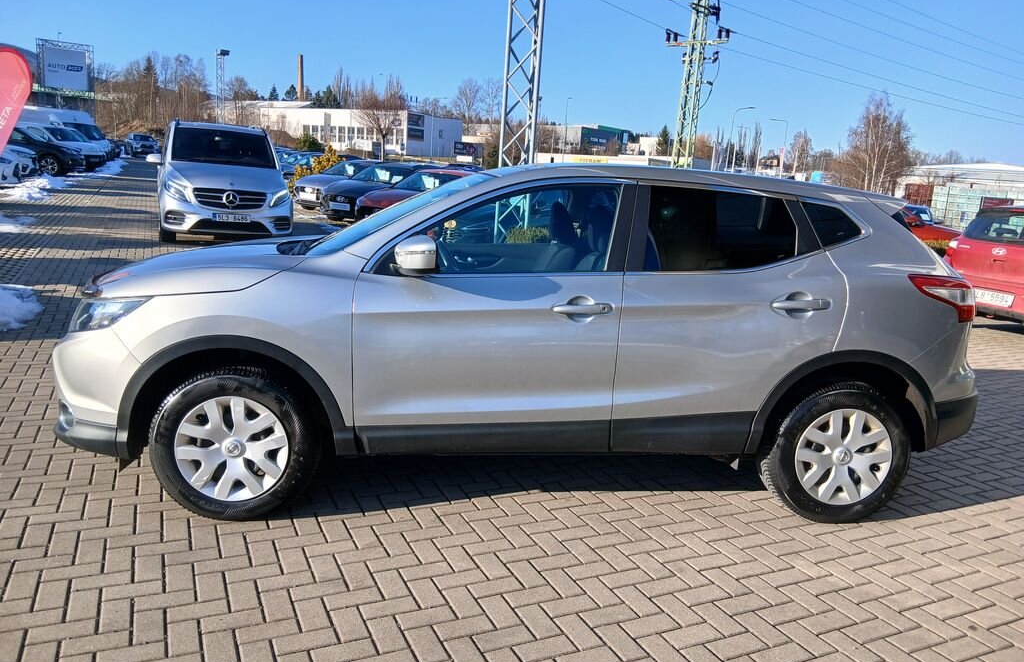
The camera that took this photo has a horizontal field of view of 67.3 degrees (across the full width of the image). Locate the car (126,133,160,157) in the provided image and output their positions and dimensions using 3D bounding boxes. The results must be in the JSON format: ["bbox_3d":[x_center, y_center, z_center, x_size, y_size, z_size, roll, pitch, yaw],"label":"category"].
[{"bbox_3d":[-31.383,-15.773,65.500,1.860,1.800,5.000,-5,15,-35],"label":"car"}]

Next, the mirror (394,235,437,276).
[{"bbox_3d":[-0.374,-0.290,2.979,0.160,0.160,0.230,2,13,-7],"label":"mirror"}]

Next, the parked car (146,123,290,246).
[{"bbox_3d":[-5.122,-2.655,13.334,1.950,1.900,5.100,-3,14,-25],"label":"parked car"}]

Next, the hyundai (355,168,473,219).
[{"bbox_3d":[-1.298,-2.570,15.973,1.800,1.460,4.340,9,13,29],"label":"hyundai"}]

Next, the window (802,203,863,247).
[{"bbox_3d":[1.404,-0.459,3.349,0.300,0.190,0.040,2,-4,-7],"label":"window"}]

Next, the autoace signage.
[{"bbox_3d":[-34.833,-20.439,60.000,3.050,3.000,0.300,-3,14,-30],"label":"autoace signage"}]

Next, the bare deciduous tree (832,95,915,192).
[{"bbox_3d":[36.544,-18.218,77.109,7.000,10.760,7.000,9,13,23],"label":"bare deciduous tree"}]

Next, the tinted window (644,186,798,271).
[{"bbox_3d":[0.896,-0.424,3.285,0.690,0.385,0.055,2,-11,-7],"label":"tinted window"}]

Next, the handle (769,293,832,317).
[{"bbox_3d":[1.224,-0.108,3.264,0.260,0.085,0.060,2,13,-7],"label":"handle"}]

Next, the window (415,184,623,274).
[{"bbox_3d":[0.032,-0.429,3.185,0.890,0.430,0.060,2,-11,-7],"label":"window"}]

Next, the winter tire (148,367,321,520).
[{"bbox_3d":[-1.155,0.455,3.261,0.685,0.680,0.220,2,11,-6],"label":"winter tire"}]

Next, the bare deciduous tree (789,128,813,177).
[{"bbox_3d":[52.367,-31.226,141.093,4.600,11.500,4.600,3,11,-1],"label":"bare deciduous tree"}]

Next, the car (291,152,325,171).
[{"bbox_3d":[-6.339,-5.206,26.000,1.800,1.480,4.350,9,13,29],"label":"car"}]

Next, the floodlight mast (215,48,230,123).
[{"bbox_3d":[-14.145,-10.651,37.561,0.600,5.900,0.500,-2,12,-27],"label":"floodlight mast"}]

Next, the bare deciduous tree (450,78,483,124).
[{"bbox_3d":[-7.376,-32.487,121.566,5.000,14.500,5.000,4,12,0],"label":"bare deciduous tree"}]

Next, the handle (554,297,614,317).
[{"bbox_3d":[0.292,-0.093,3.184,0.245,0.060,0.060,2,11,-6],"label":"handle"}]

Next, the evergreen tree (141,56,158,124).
[{"bbox_3d":[-47.587,-31.262,100.963,2.700,9.340,2.700,-2,13,-25],"label":"evergreen tree"}]

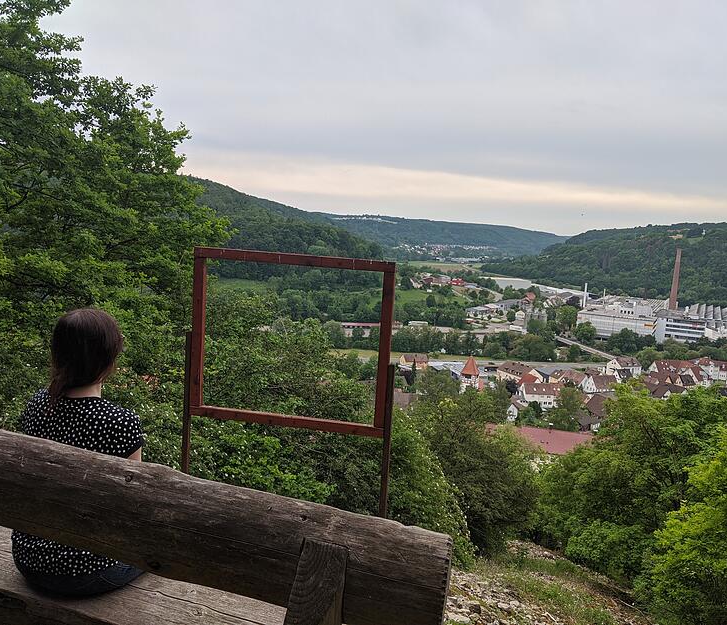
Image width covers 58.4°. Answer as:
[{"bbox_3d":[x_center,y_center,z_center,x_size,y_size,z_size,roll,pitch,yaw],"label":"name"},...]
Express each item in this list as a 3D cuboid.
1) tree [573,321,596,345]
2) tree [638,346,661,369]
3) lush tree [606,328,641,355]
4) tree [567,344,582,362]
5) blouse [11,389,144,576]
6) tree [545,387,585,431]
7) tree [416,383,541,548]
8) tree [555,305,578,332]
[{"bbox_3d":[141.143,12.773,415.000,14.050,15.328,13.348,5,6,19],"label":"tree"},{"bbox_3d":[149.123,23.546,340.000,11.511,11.511,10.936,6,6,24],"label":"tree"},{"bbox_3d":[156.048,17.405,390.000,21.607,15.605,17.285,6,6,22],"label":"lush tree"},{"bbox_3d":[112.027,21.768,345.000,7.433,9.557,7.061,5,6,18],"label":"tree"},{"bbox_3d":[-0.924,0.536,2.100,0.400,0.550,0.250,5,6,20],"label":"blouse"},{"bbox_3d":[68.390,32.502,220.000,13.543,14.897,12.865,5,6,17],"label":"tree"},{"bbox_3d":[2.869,3.885,16.500,3.103,4.089,3.039,4,6,10],"label":"tree"},{"bbox_3d":[149.954,4.432,480.000,16.251,20.683,15.439,5,6,17],"label":"tree"}]

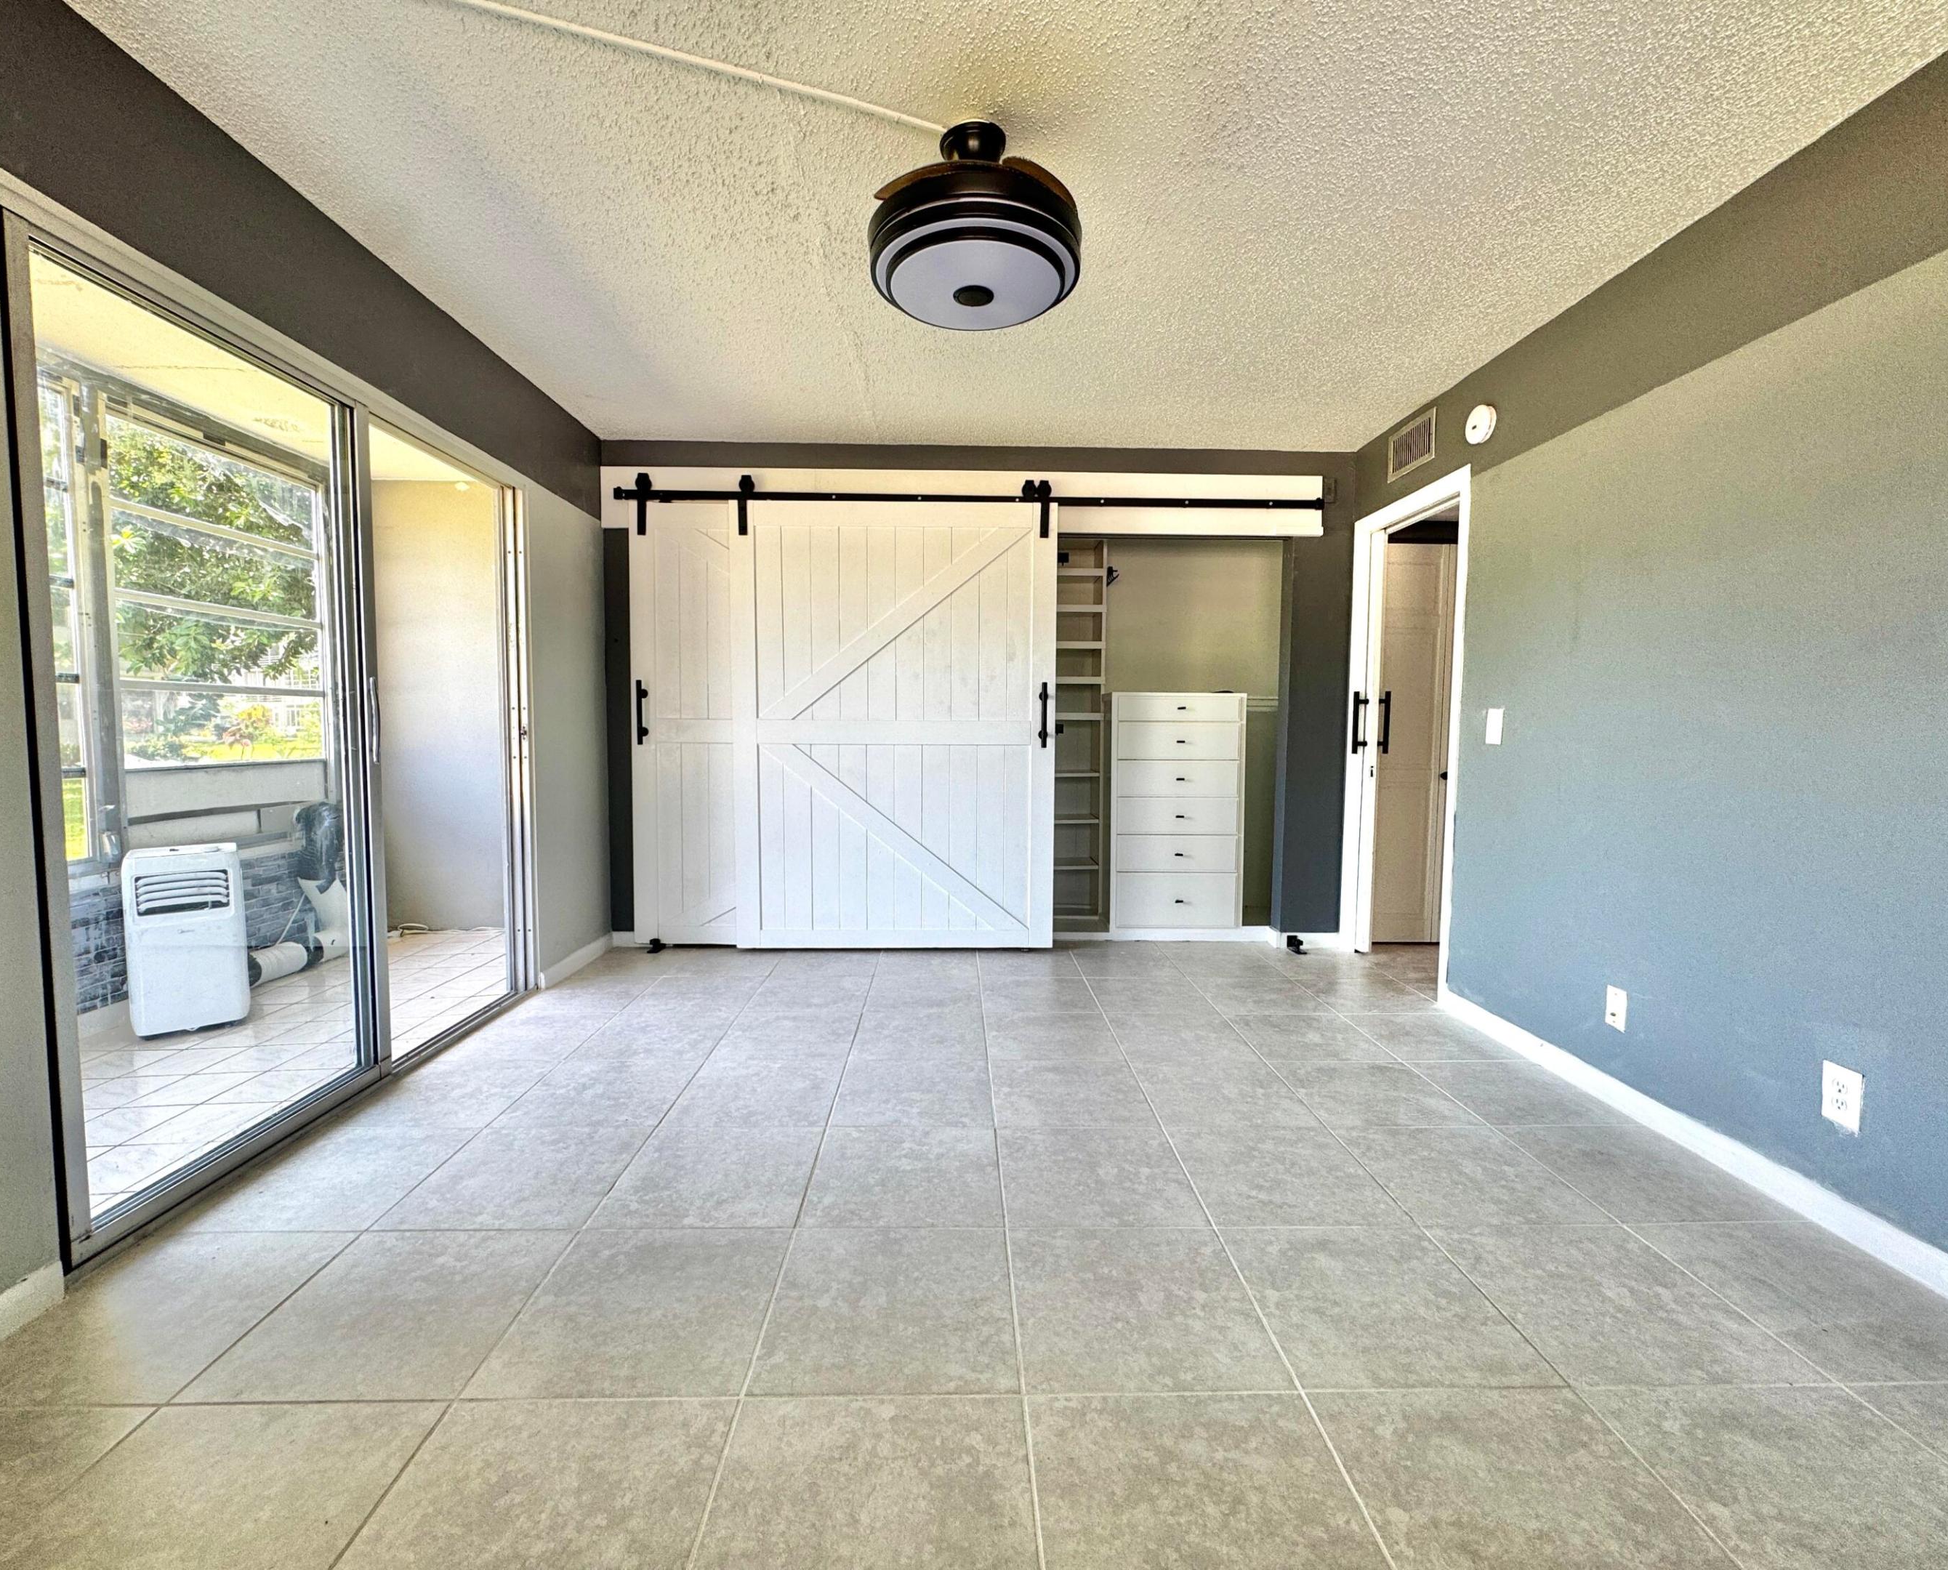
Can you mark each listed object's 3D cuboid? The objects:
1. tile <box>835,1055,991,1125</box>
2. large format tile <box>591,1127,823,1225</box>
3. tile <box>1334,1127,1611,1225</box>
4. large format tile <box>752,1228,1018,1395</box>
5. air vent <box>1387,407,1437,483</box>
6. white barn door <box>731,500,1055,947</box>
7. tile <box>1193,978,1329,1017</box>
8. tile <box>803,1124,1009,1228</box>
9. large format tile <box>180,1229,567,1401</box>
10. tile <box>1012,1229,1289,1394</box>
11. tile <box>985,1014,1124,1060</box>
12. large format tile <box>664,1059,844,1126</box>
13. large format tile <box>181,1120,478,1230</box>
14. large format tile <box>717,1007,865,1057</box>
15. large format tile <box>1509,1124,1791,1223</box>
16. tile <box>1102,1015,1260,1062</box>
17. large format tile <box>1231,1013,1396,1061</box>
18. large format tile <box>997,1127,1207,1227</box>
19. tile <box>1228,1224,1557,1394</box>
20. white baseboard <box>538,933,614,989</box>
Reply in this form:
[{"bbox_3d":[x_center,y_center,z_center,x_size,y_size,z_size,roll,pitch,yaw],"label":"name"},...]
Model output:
[{"bbox_3d":[-0.173,0.917,2.519,0.454,0.010,0.454,0,4,-1],"label":"tile"},{"bbox_3d":[-0.619,0.947,2.052,0.454,0.010,0.454,0,4,-1],"label":"large format tile"},{"bbox_3d":[1.208,0.962,2.097,0.454,0.010,0.454,0,4,-1],"label":"tile"},{"bbox_3d":[-0.151,0.984,1.608,0.454,0.010,0.454,0,4,-1],"label":"large format tile"},{"bbox_3d":[1.895,-1.470,3.689,0.020,0.203,0.365,0,4,-1],"label":"air vent"},{"bbox_3d":[-0.367,-0.257,3.979,1.501,2.075,0.040,0,4,-1],"label":"white barn door"},{"bbox_3d":[1.176,0.874,3.509,0.455,0.015,0.460,0,4,-1],"label":"tile"},{"bbox_3d":[-0.164,0.953,2.066,0.455,0.010,0.455,0,4,-1],"label":"tile"},{"bbox_3d":[-1.071,0.982,1.590,0.455,0.015,0.460,0,4,-1],"label":"large format tile"},{"bbox_3d":[0.305,0.990,1.622,0.455,0.010,0.455,0,4,-1],"label":"tile"},{"bbox_3d":[0.273,0.888,2.986,0.454,0.010,0.454,0,4,-1],"label":"tile"},{"bbox_3d":[-0.632,0.917,2.510,0.455,0.010,0.455,0,4,-1],"label":"large format tile"},{"bbox_3d":[-1.526,0.940,2.030,0.440,0.010,0.454,0,4,-1],"label":"large format tile"},{"bbox_3d":[-0.647,0.890,2.997,0.455,0.015,0.460,0,4,-1],"label":"large format tile"},{"bbox_3d":[1.654,0.965,2.108,0.431,0.010,0.454,0,4,-1],"label":"large format tile"},{"bbox_3d":[0.727,0.896,3.001,0.455,0.010,0.455,0,4,-1],"label":"tile"},{"bbox_3d":[1.187,0.895,3.008,0.454,0.010,0.454,0,4,-1],"label":"large format tile"},{"bbox_3d":[0.294,0.962,2.091,0.455,0.015,0.460,0,4,-1],"label":"large format tile"},{"bbox_3d":[0.764,0.997,1.637,0.455,0.015,0.460,0,4,-1],"label":"tile"},{"bbox_3d":[-1.750,0.767,3.749,0.015,0.080,0.658,0,4,-1],"label":"white baseboard"}]

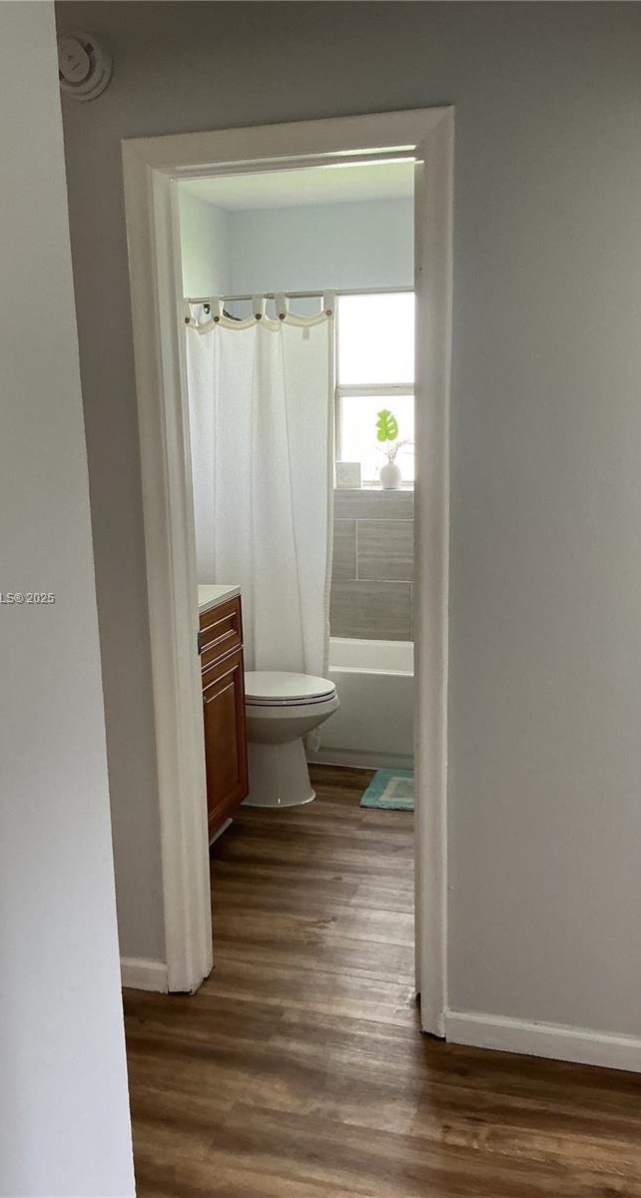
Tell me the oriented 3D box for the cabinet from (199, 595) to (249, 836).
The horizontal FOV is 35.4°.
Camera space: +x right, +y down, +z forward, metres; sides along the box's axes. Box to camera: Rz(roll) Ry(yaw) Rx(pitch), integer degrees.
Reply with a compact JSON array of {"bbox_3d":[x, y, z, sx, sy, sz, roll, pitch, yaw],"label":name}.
[{"bbox_3d":[-0.642,0.461,3.404,0.522,0.838,0.800,2,11,16],"label":"cabinet"}]

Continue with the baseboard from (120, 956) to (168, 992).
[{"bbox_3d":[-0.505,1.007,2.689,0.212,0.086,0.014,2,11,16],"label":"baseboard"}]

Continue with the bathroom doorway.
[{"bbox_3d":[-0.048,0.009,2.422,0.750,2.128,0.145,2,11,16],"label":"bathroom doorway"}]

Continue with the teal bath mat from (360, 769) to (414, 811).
[{"bbox_3d":[0.484,0.771,4.017,0.590,0.015,0.405,2,11,16],"label":"teal bath mat"}]

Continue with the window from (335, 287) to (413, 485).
[{"bbox_3d":[0.377,-0.995,4.748,0.620,0.920,0.100,2,11,16],"label":"window"}]

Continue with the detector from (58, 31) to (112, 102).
[{"bbox_3d":[-0.540,-1.193,2.253,0.142,0.142,0.042,2,11,16],"label":"detector"}]

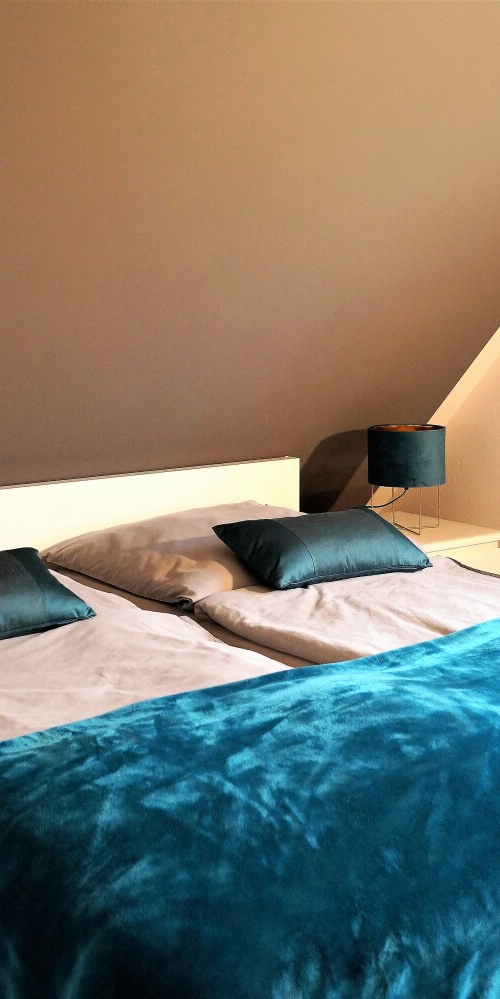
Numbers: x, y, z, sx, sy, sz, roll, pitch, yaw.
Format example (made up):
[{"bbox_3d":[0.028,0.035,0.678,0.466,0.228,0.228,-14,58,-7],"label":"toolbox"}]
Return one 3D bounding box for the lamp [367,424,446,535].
[{"bbox_3d":[0.526,-0.068,4.130,0.257,0.338,0.257,1,9,0],"label":"lamp"}]

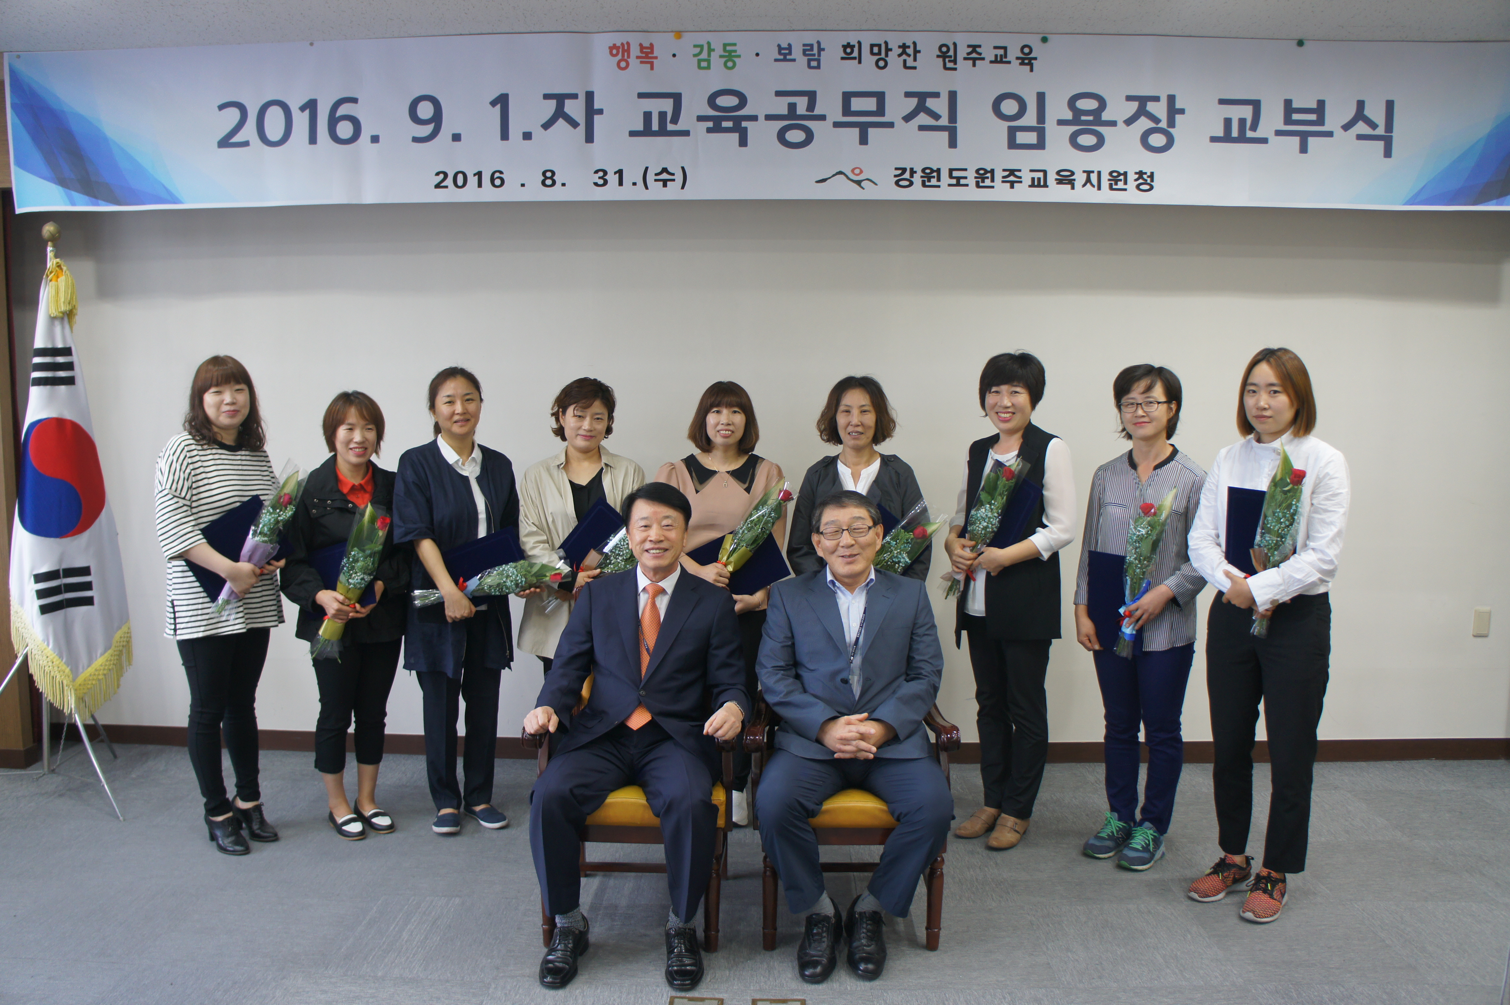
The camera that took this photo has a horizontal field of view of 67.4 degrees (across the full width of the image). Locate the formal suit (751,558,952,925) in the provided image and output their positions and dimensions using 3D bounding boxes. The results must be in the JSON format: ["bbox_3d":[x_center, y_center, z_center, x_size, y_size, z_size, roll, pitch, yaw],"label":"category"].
[{"bbox_3d":[0.279,0.654,3.203,0.540,0.950,0.570,1,6,3],"label":"formal suit"}]

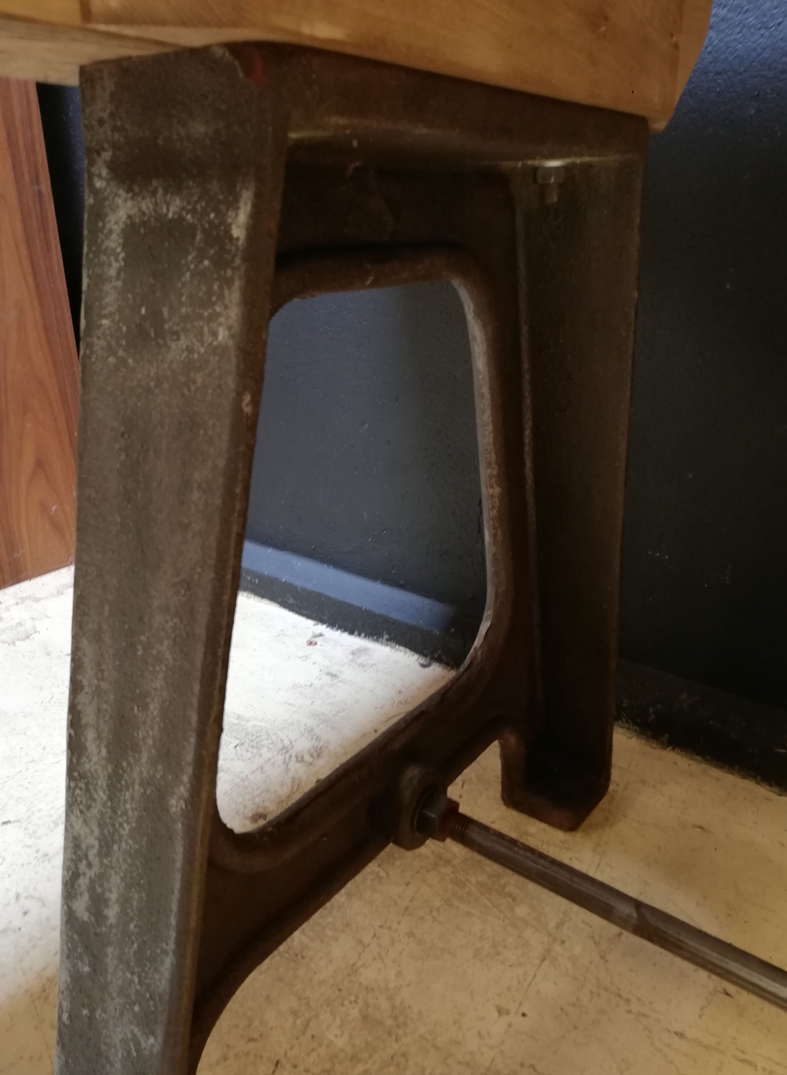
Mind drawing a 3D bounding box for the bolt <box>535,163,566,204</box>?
[{"bbox_3d":[0.103,-0.231,0.527,0.020,0.023,0.019,6,23,15],"label":"bolt"}]

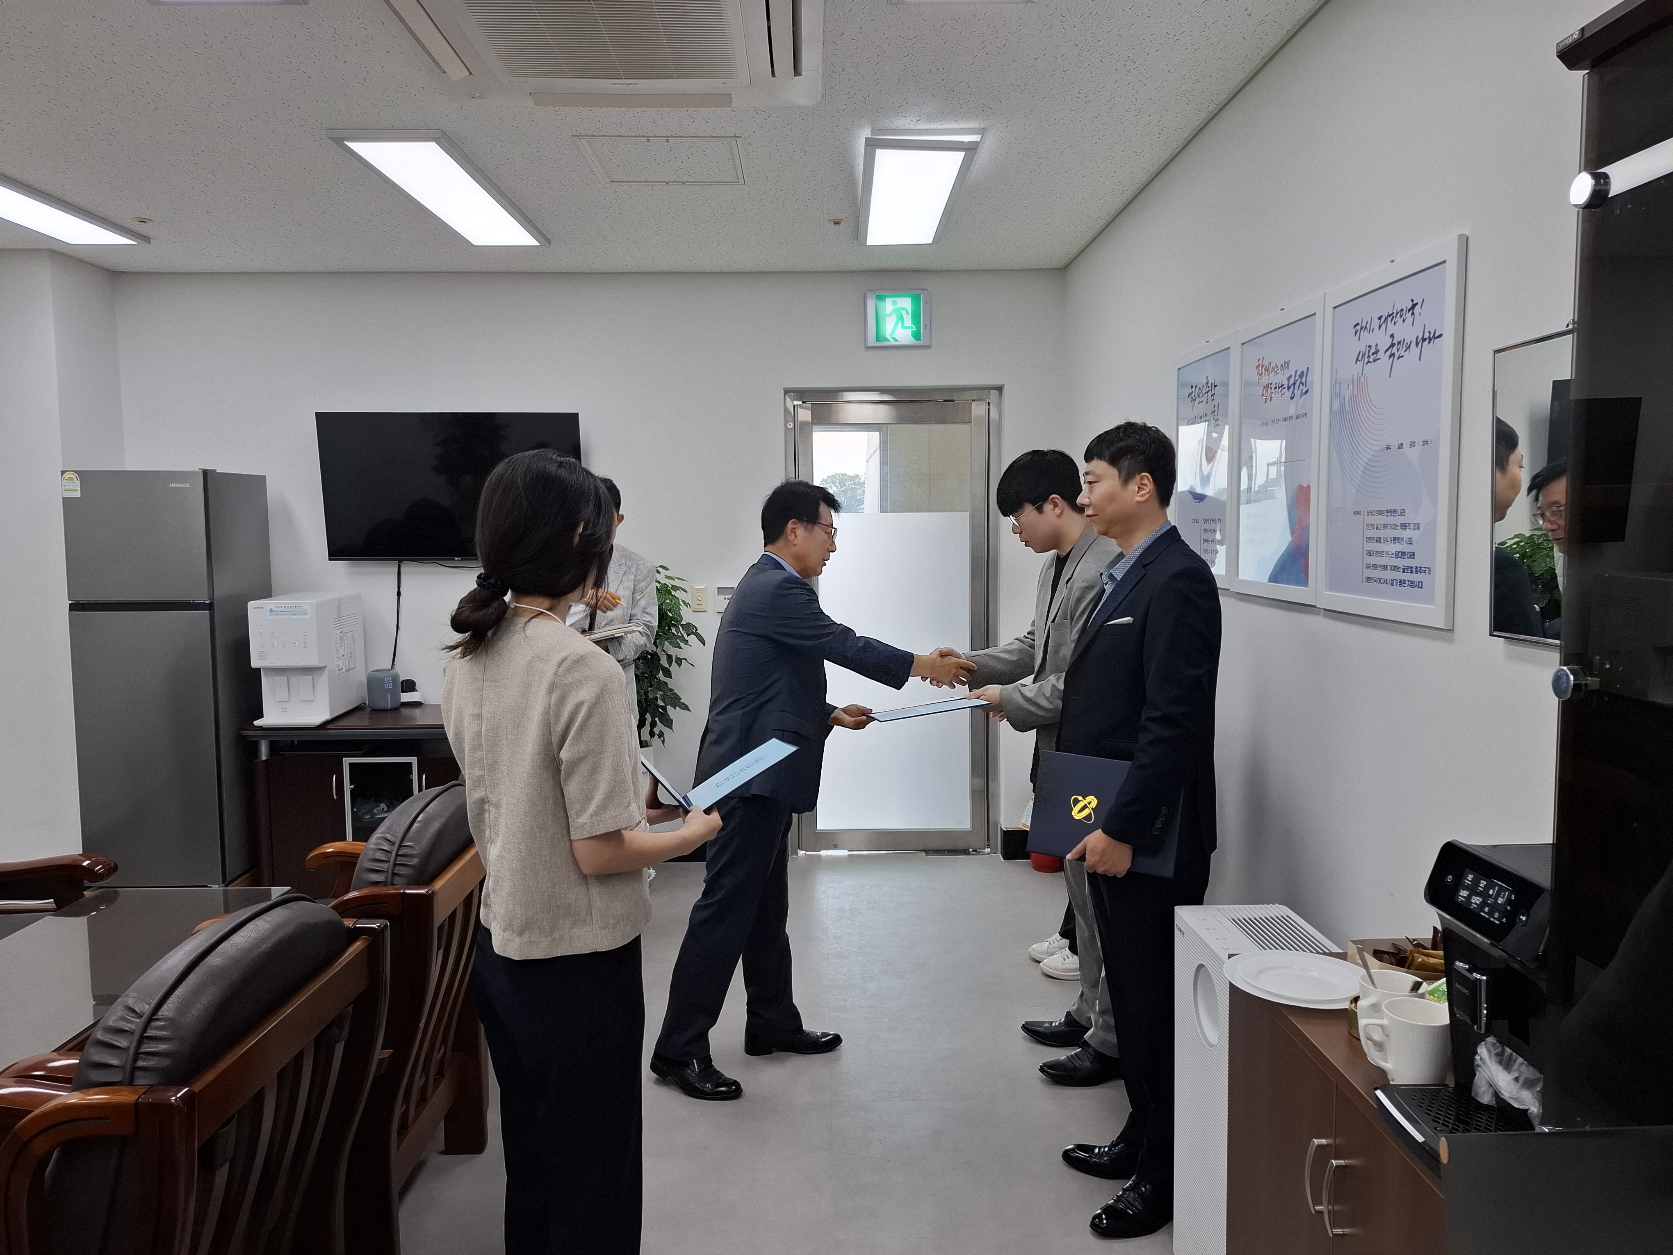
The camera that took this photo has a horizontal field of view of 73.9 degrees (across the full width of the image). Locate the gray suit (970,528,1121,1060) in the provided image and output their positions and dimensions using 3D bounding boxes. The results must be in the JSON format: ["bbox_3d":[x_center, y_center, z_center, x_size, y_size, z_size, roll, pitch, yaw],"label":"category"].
[{"bbox_3d":[0.599,0.441,3.054,0.480,1.430,0.500,-1,5,-6],"label":"gray suit"}]

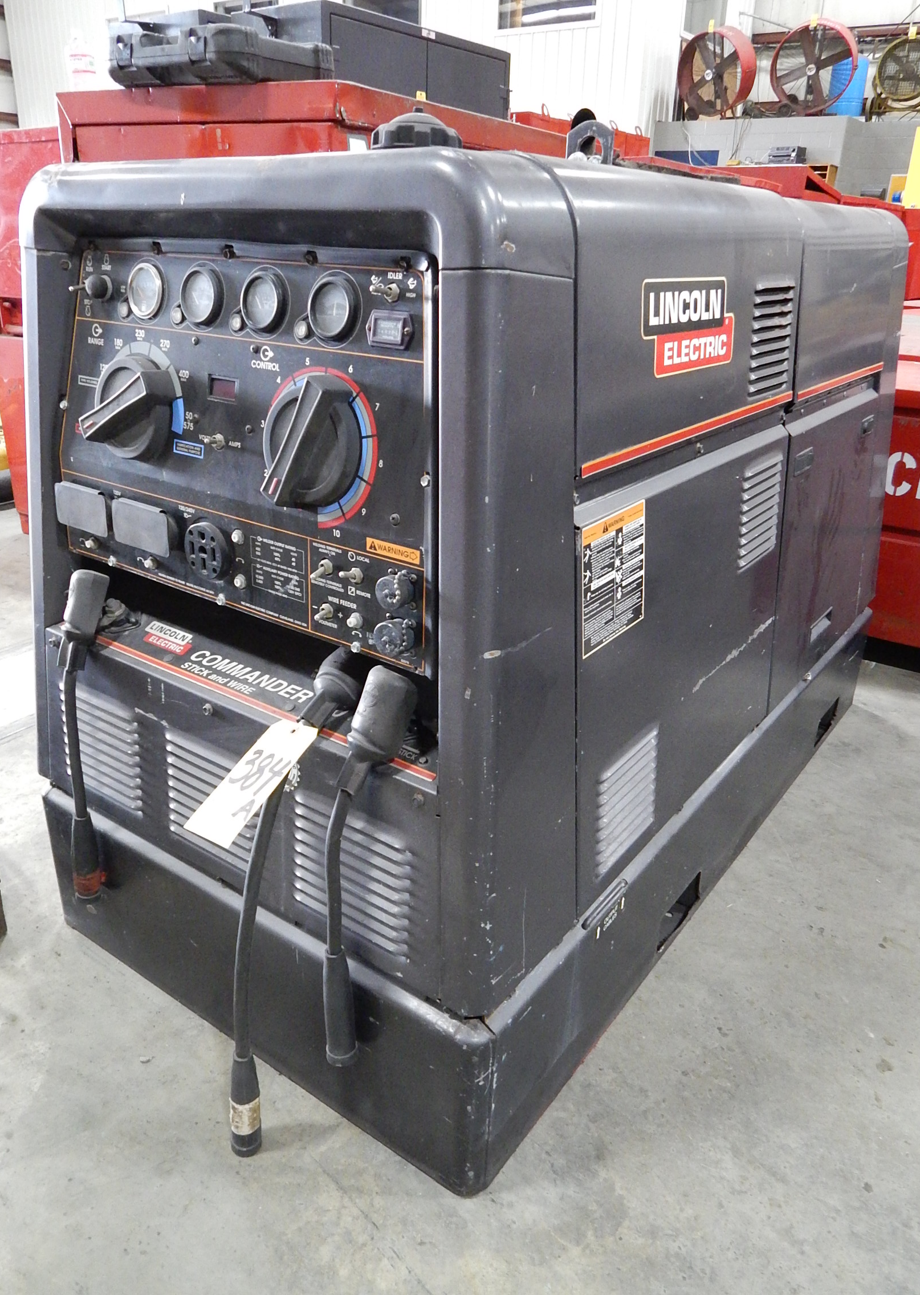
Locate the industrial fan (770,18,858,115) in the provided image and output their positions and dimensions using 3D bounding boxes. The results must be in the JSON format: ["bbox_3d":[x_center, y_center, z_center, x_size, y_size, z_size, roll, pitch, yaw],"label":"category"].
[{"bbox_3d":[5.085,-8.352,13.450,1.170,1.210,0.480,16,36,29],"label":"industrial fan"}]

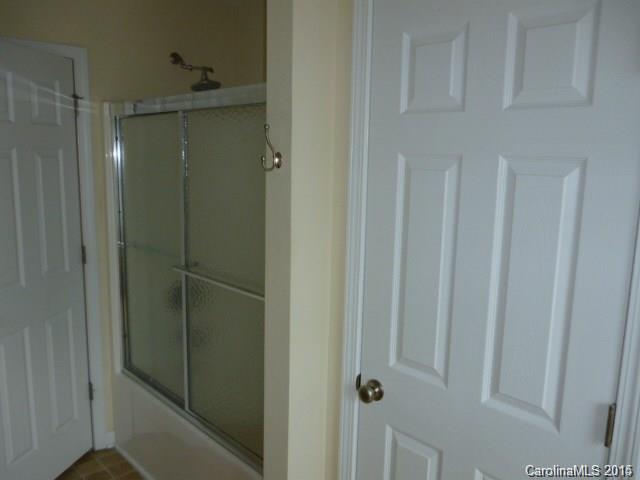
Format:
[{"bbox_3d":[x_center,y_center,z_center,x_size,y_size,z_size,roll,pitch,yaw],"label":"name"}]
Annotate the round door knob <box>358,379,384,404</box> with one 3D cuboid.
[{"bbox_3d":[0.147,0.459,1.550,0.065,0.066,0.066,-7,12,-43],"label":"round door knob"}]

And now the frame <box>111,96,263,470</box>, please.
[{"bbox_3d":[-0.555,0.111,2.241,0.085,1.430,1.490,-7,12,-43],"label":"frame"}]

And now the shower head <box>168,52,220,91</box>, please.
[{"bbox_3d":[-0.666,-0.897,2.728,0.155,0.235,0.400,-7,12,-43],"label":"shower head"}]

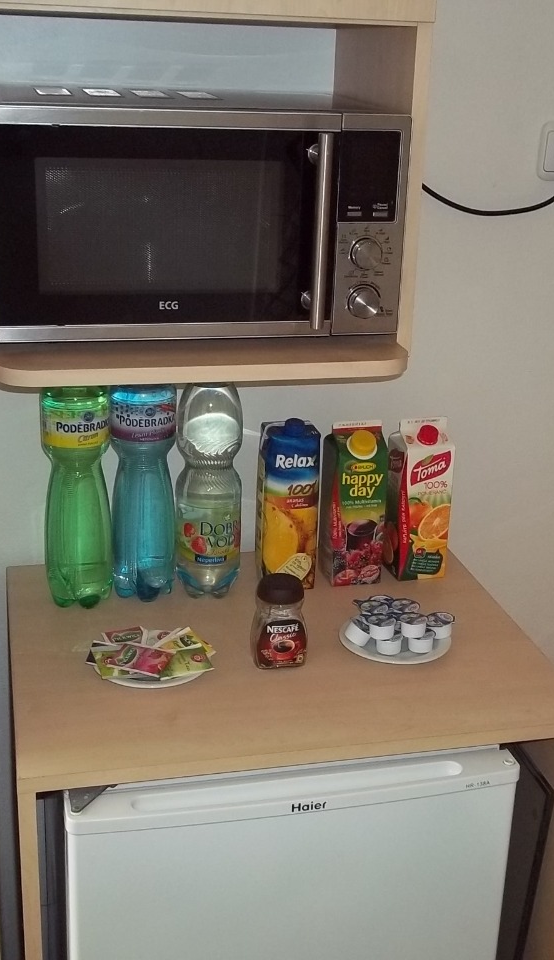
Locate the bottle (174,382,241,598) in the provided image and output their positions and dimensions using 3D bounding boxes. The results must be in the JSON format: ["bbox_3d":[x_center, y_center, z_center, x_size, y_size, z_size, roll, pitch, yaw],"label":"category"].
[{"bbox_3d":[-0.090,-0.007,1.596,0.089,0.335,0.089,2,20,-1],"label":"bottle"}]

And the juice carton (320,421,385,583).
[{"bbox_3d":[0.110,0.028,1.671,0.070,0.231,0.070,-3,21,-13],"label":"juice carton"}]

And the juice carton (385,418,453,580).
[{"bbox_3d":[0.203,0.021,1.696,0.070,0.232,0.070,-3,21,-13],"label":"juice carton"}]

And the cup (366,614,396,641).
[{"bbox_3d":[0.130,0.183,1.471,0.038,0.021,0.038,2,20,-1],"label":"cup"}]

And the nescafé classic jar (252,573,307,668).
[{"bbox_3d":[0.002,0.171,1.456,0.069,0.102,0.060,-3,21,-13],"label":"nescafé classic jar"}]

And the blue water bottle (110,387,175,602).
[{"bbox_3d":[-0.177,-0.007,1.576,0.088,0.343,0.088,-4,21,-16],"label":"blue water bottle"}]

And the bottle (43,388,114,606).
[{"bbox_3d":[-0.264,-0.002,1.556,0.089,0.343,0.089,-9,23,-28],"label":"bottle"}]

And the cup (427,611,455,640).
[{"bbox_3d":[0.210,0.188,1.519,0.038,0.021,0.038,2,20,-1],"label":"cup"}]

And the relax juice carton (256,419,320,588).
[{"bbox_3d":[0.013,0.030,1.644,0.071,0.240,0.070,-3,21,-13],"label":"relax juice carton"}]

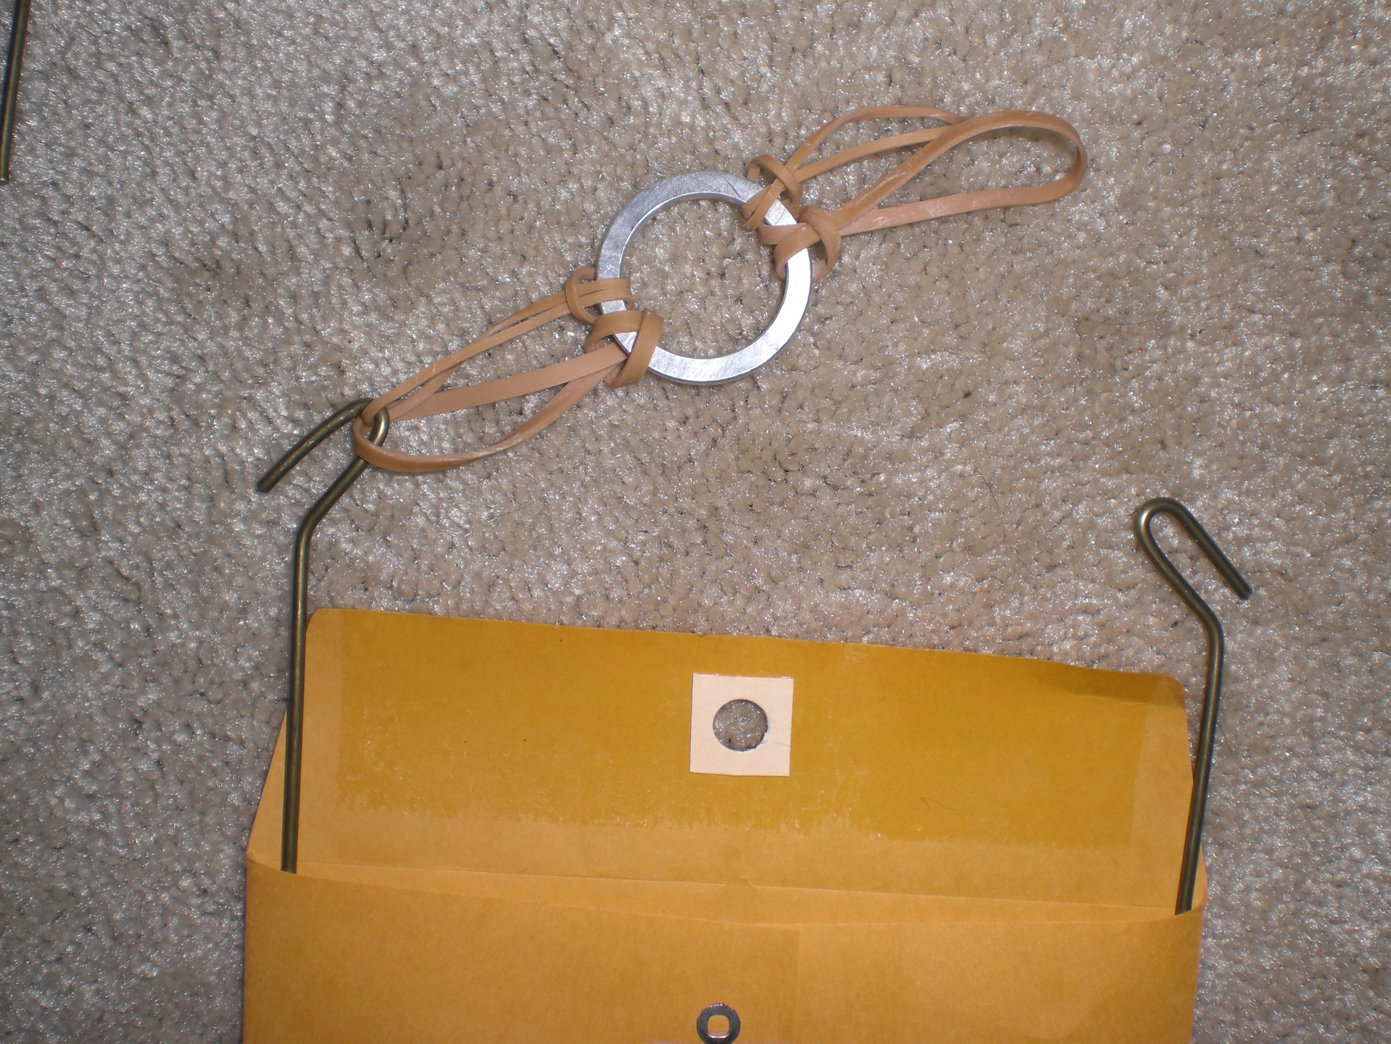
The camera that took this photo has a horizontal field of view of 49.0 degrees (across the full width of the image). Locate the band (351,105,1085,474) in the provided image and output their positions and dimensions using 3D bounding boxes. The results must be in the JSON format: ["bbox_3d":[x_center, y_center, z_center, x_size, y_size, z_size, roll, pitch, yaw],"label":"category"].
[{"bbox_3d":[0.002,-0.043,0.256,0.133,0.011,0.032,-24,84,-3],"label":"band"}]

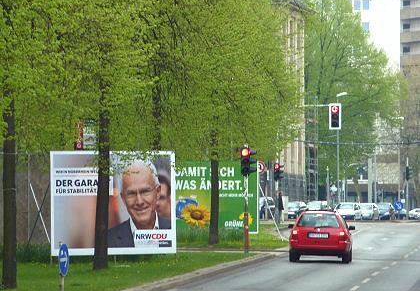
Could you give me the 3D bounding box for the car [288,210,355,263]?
[{"bbox_3d":[3.080,2.495,100.700,1.720,1.460,4.340,0,-1,4],"label":"car"}]

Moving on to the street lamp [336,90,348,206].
[{"bbox_3d":[11.529,0.912,316.000,1.100,11.000,0.350,0,-1,0],"label":"street lamp"}]

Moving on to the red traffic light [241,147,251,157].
[{"bbox_3d":[1.128,0.199,115.000,0.310,0.320,0.300,0,-1,0],"label":"red traffic light"}]

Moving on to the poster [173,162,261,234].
[{"bbox_3d":[0.090,1.864,131.000,3.680,2.630,0.120,0,-1,-27],"label":"poster"}]

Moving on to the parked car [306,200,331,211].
[{"bbox_3d":[8.842,5.322,298.000,1.760,1.500,4.250,0,-1,14],"label":"parked car"}]

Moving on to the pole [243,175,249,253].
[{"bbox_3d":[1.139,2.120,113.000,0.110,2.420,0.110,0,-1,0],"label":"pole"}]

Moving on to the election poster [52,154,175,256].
[{"bbox_3d":[-2.572,1.553,97.300,3.740,2.740,0.120,0,-1,-28],"label":"election poster"}]

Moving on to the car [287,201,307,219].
[{"bbox_3d":[6.808,5.292,295.000,1.760,1.460,4.300,0,-1,14],"label":"car"}]

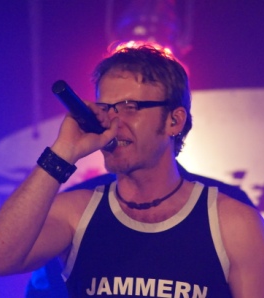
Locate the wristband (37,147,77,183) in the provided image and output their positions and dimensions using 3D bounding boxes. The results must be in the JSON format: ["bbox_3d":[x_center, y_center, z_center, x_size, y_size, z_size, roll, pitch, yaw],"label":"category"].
[{"bbox_3d":[-0.143,0.031,7.400,0.067,0.036,0.056,38,9,0],"label":"wristband"}]

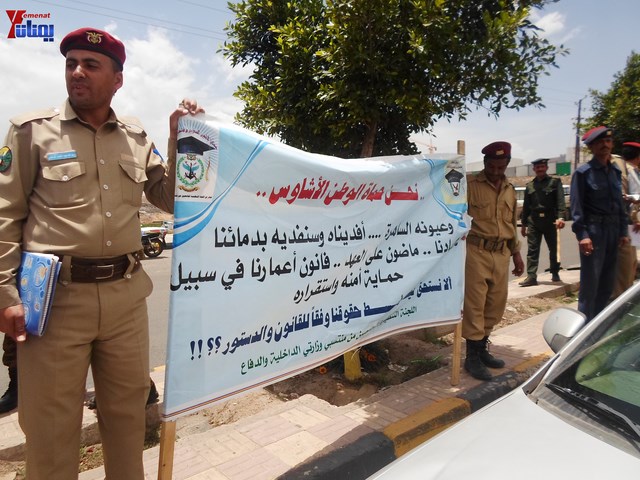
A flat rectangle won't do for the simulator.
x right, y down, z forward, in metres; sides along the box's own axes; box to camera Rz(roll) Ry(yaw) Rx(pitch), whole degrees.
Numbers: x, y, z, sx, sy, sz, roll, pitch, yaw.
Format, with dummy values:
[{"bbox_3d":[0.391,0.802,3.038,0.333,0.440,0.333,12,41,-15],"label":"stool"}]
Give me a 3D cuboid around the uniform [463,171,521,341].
[{"bbox_3d":[1.296,0.132,3.494,0.500,1.290,0.340,-3,8,-22],"label":"uniform"}]

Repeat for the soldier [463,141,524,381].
[{"bbox_3d":[1.296,0.131,3.494,0.520,1.720,0.370,-3,8,-22],"label":"soldier"}]

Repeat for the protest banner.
[{"bbox_3d":[0.203,0.066,2.462,2.120,1.180,0.120,-6,9,-42],"label":"protest banner"}]

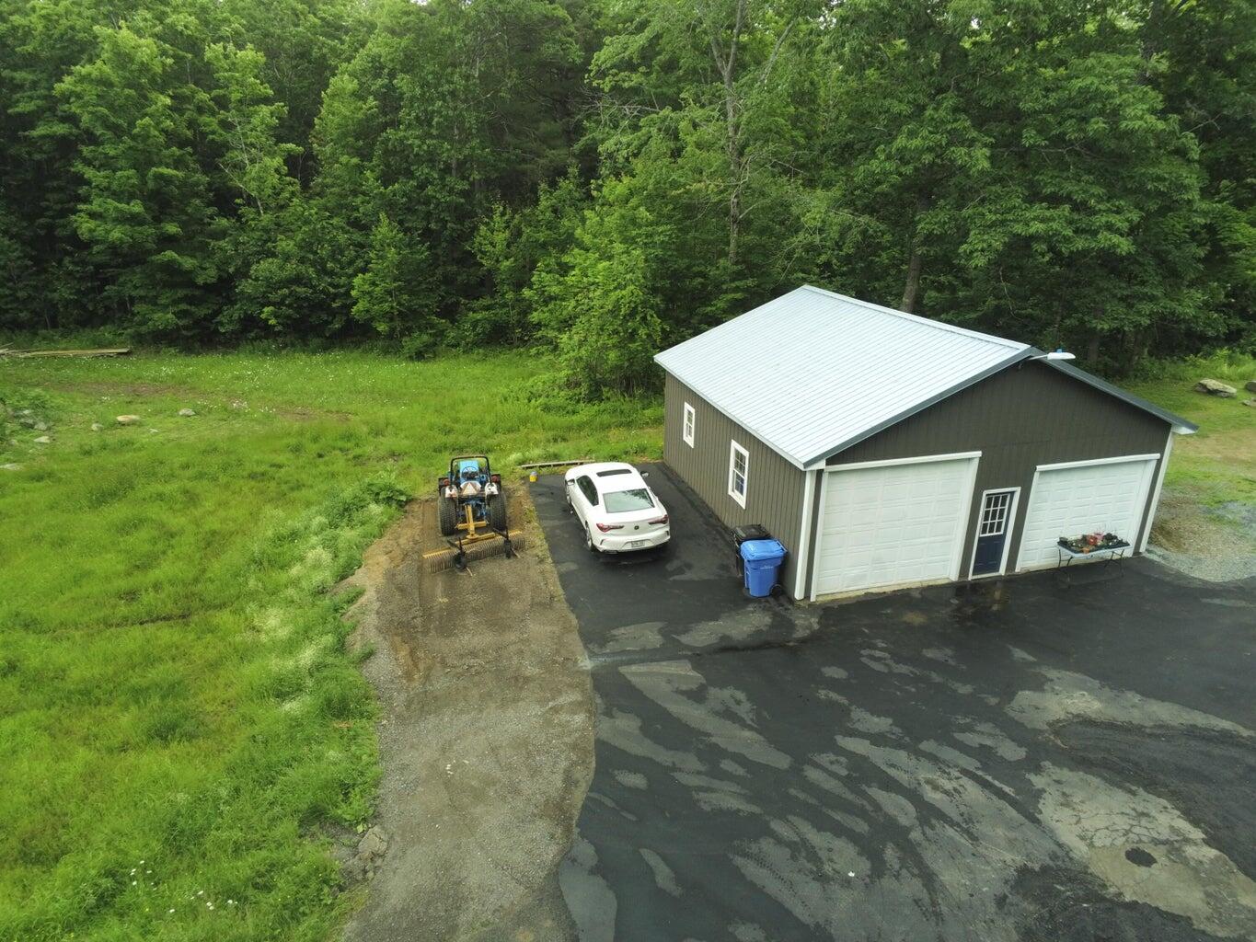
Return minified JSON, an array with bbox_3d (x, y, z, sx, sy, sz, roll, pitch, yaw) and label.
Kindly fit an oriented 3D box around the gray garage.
[{"bbox_3d":[6.942,-1.646,22.622,9.926,5.423,10.013,-5,21,-15],"label":"gray garage"}]

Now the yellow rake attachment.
[{"bbox_3d":[-3.814,1.578,19.893,2.420,1.000,1.550,-11,23,-29],"label":"yellow rake attachment"}]

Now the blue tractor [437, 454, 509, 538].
[{"bbox_3d":[-4.195,0.186,22.091,1.720,2.120,3.600,-4,20,-13],"label":"blue tractor"}]

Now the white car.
[{"bbox_3d":[-0.368,0.668,21.818,1.930,1.440,4.940,-4,20,-13],"label":"white car"}]

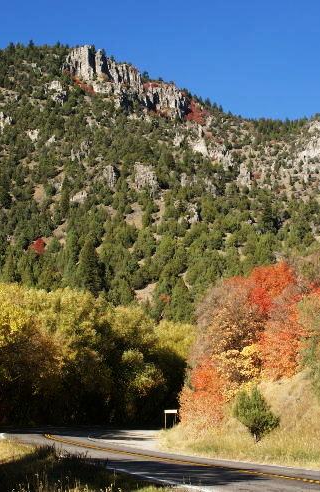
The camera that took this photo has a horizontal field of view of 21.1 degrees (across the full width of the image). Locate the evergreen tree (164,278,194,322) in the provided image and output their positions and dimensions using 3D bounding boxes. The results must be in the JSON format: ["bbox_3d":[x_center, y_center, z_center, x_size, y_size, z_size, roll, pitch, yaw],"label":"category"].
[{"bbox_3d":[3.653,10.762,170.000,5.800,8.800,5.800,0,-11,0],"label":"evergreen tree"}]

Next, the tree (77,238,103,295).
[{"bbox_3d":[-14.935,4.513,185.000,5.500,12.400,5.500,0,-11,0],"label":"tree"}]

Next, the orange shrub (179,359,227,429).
[{"bbox_3d":[2.577,8.738,51.000,2.800,4.100,2.800,0,-11,0],"label":"orange shrub"}]

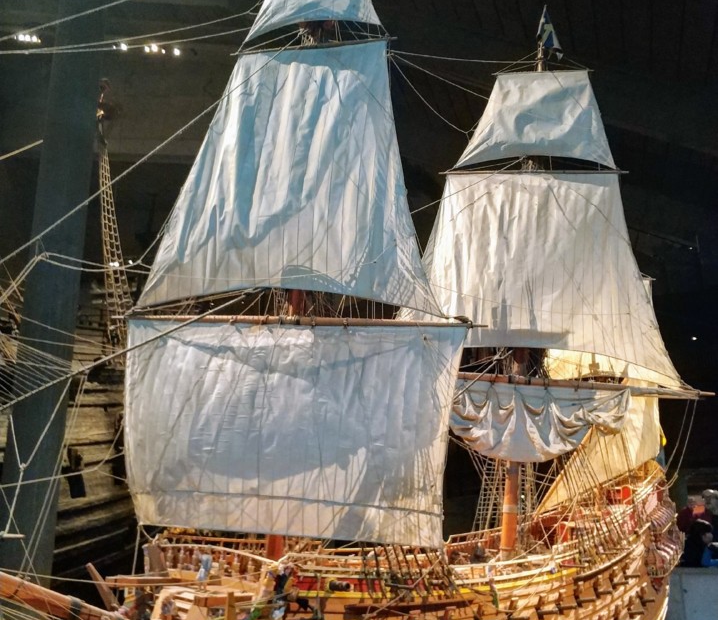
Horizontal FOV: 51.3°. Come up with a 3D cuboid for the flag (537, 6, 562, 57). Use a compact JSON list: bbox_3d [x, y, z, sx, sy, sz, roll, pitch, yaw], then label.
[{"bbox_3d":[1.450,-2.112,5.693,0.210,0.400,0.090,3,-17,-10],"label":"flag"}]

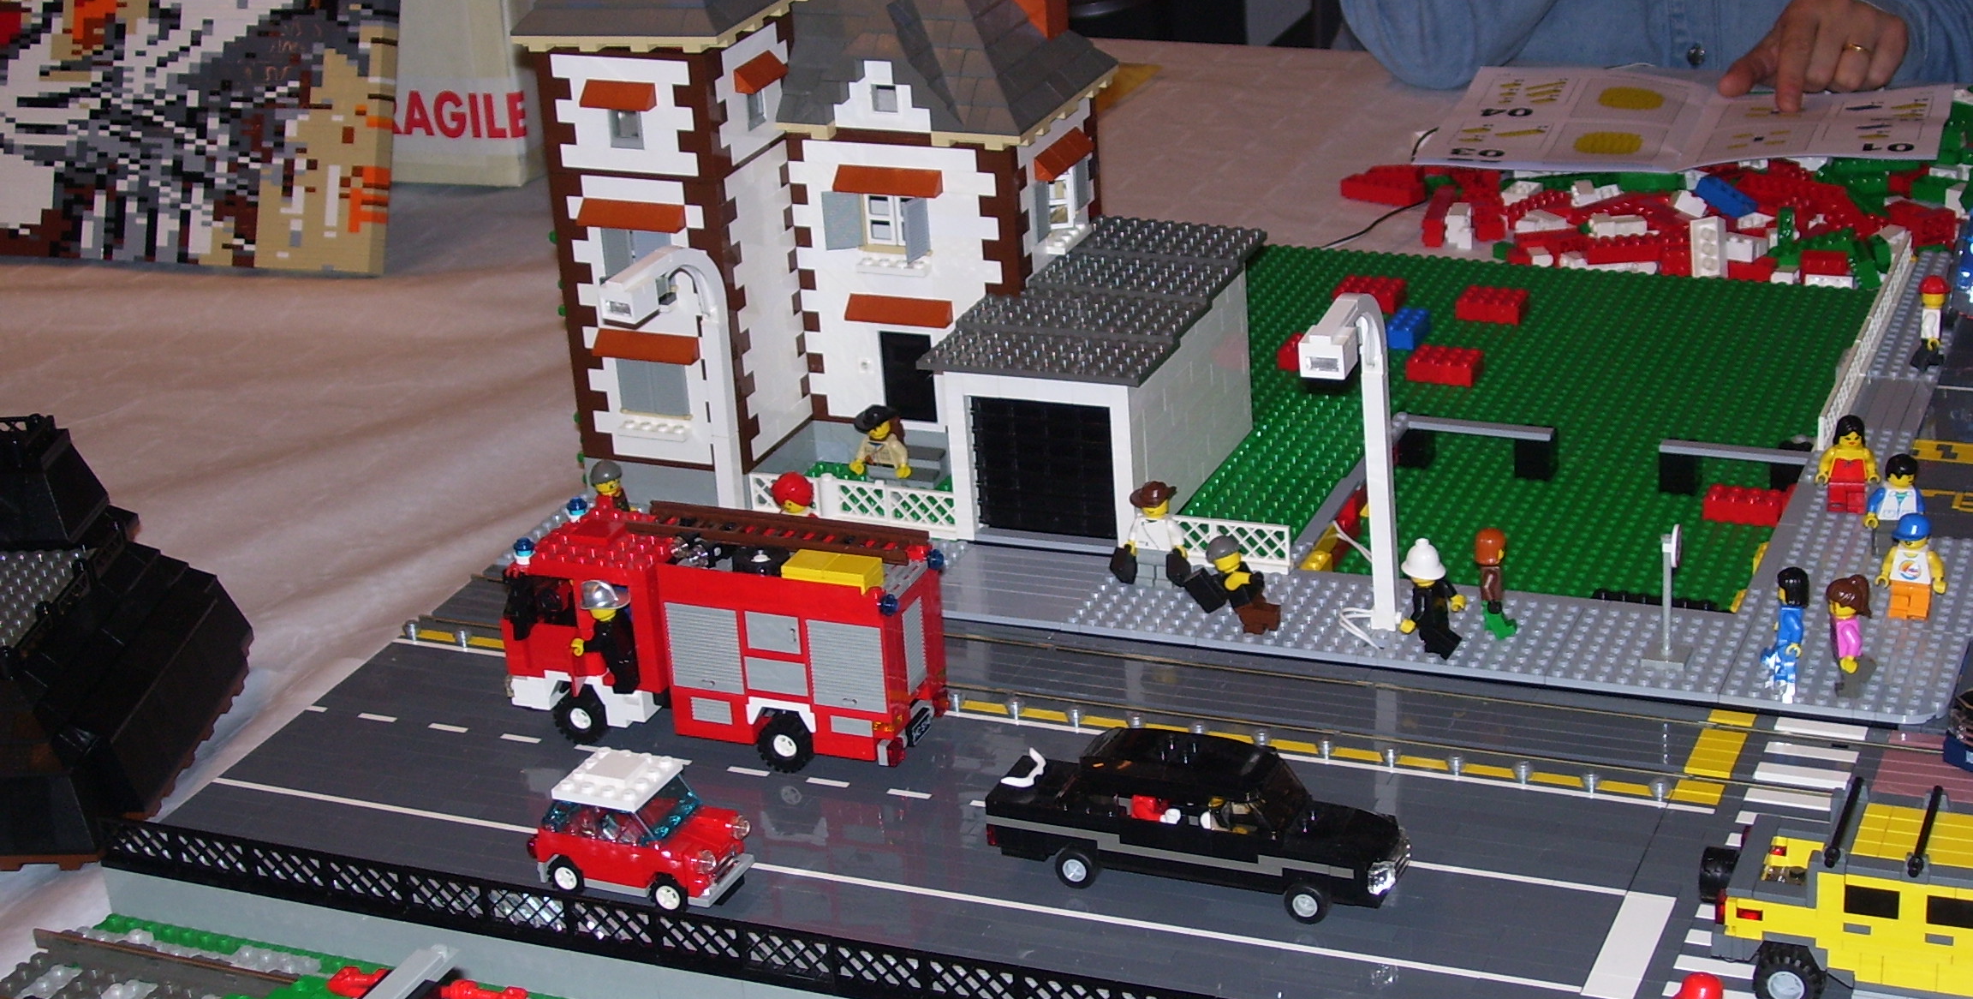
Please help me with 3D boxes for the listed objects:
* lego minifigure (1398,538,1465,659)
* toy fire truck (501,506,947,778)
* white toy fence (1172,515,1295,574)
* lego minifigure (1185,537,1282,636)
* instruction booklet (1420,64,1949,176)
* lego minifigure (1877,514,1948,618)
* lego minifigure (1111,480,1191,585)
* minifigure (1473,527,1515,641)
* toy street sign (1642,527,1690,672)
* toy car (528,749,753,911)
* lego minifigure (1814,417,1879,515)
[{"bbox_3d":[0.167,0.037,1.194,0.023,0.045,0.023,6,25,23],"label":"lego minifigure"},{"bbox_3d":[-0.096,0.049,1.175,0.165,0.083,0.050,6,25,23],"label":"toy fire truck"},{"bbox_3d":[0.093,0.016,1.283,0.063,0.020,0.008,6,25,23],"label":"white toy fence"},{"bbox_3d":[0.094,0.035,1.231,0.031,0.042,0.024,-20,13,31],"label":"lego minifigure"},{"bbox_3d":[0.407,-0.225,1.848,0.292,0.018,0.202,4,22,20],"label":"instruction booklet"},{"bbox_3d":[0.345,0.025,1.185,0.025,0.042,0.015,6,25,23],"label":"lego minifigure"},{"bbox_3d":[0.066,0.015,1.267,0.033,0.044,0.019,6,25,23],"label":"lego minifigure"},{"bbox_3d":[0.191,0.031,1.200,0.015,0.042,0.024,2,23,15],"label":"minifigure"},{"bbox_3d":[0.249,0.034,1.165,0.016,0.055,0.016,6,25,23],"label":"toy street sign"},{"bbox_3d":[-0.118,0.112,1.091,0.071,0.040,0.034,6,25,23],"label":"toy car"},{"bbox_3d":[0.346,-0.015,1.280,0.025,0.042,0.015,4,24,19],"label":"lego minifigure"}]

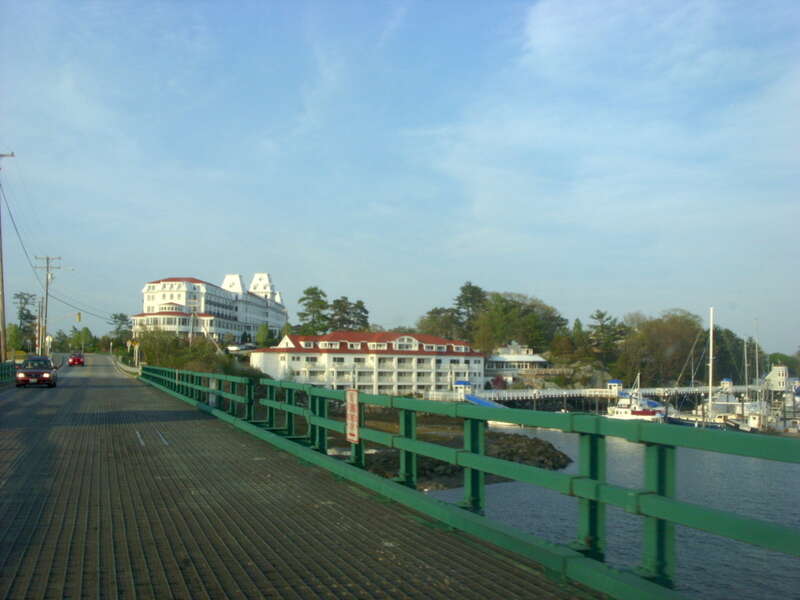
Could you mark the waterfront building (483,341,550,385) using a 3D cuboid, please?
[{"bbox_3d":[26.028,14.590,205.000,14.000,10.000,13.000,3,-5,-28],"label":"waterfront building"}]

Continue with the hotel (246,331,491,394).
[{"bbox_3d":[-6.672,13.666,189.000,46.000,13.600,21.000,3,-5,-29],"label":"hotel"}]

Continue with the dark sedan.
[{"bbox_3d":[-18.524,3.710,45.000,1.750,1.430,4.550,2,-5,-19],"label":"dark sedan"}]

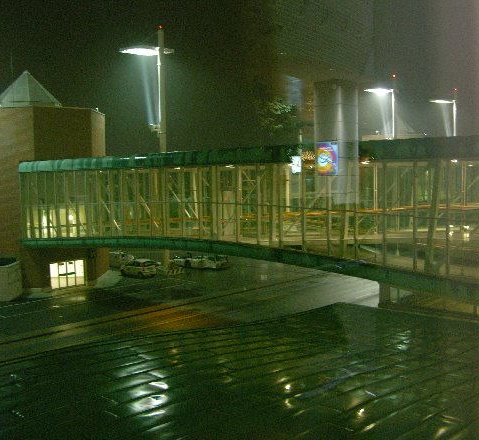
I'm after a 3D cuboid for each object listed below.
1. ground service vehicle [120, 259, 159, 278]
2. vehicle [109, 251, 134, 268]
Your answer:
[{"bbox_3d":[-9.743,4.642,57.307,4.000,1.480,1.680,3,6,42],"label":"ground service vehicle"},{"bbox_3d":[-13.028,4.106,62.592,4.300,1.800,1.750,3,6,42],"label":"vehicle"}]

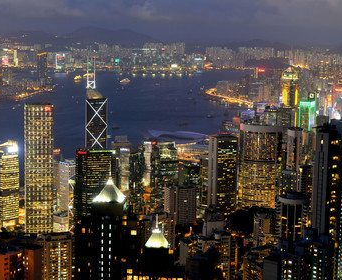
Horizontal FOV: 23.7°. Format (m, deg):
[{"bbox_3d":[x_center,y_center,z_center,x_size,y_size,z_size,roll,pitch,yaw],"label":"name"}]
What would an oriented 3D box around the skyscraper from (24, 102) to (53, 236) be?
[{"bbox_3d":[-231.610,76.830,1435.930,48.000,283.000,48.000,1,8,-5],"label":"skyscraper"}]

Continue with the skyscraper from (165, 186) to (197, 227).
[{"bbox_3d":[9.910,84.590,1010.860,37.000,55.000,23.000,1,8,-2],"label":"skyscraper"}]

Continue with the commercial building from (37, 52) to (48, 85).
[{"bbox_3d":[-842.320,-454.750,5353.200,64.000,230.000,42.000,0,8,-9],"label":"commercial building"}]

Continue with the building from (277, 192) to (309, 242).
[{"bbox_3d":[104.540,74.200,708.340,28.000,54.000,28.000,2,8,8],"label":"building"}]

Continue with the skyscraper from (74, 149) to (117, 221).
[{"bbox_3d":[-127.570,118.850,1388.790,54.000,206.000,45.000,-2,8,-20],"label":"skyscraper"}]

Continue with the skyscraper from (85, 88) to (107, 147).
[{"bbox_3d":[-155.910,56.850,1514.330,52.000,305.000,52.000,8,10,42],"label":"skyscraper"}]

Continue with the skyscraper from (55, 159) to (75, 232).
[{"bbox_3d":[-211.290,117.550,1689.290,40.000,146.000,40.000,-6,11,-43],"label":"skyscraper"}]

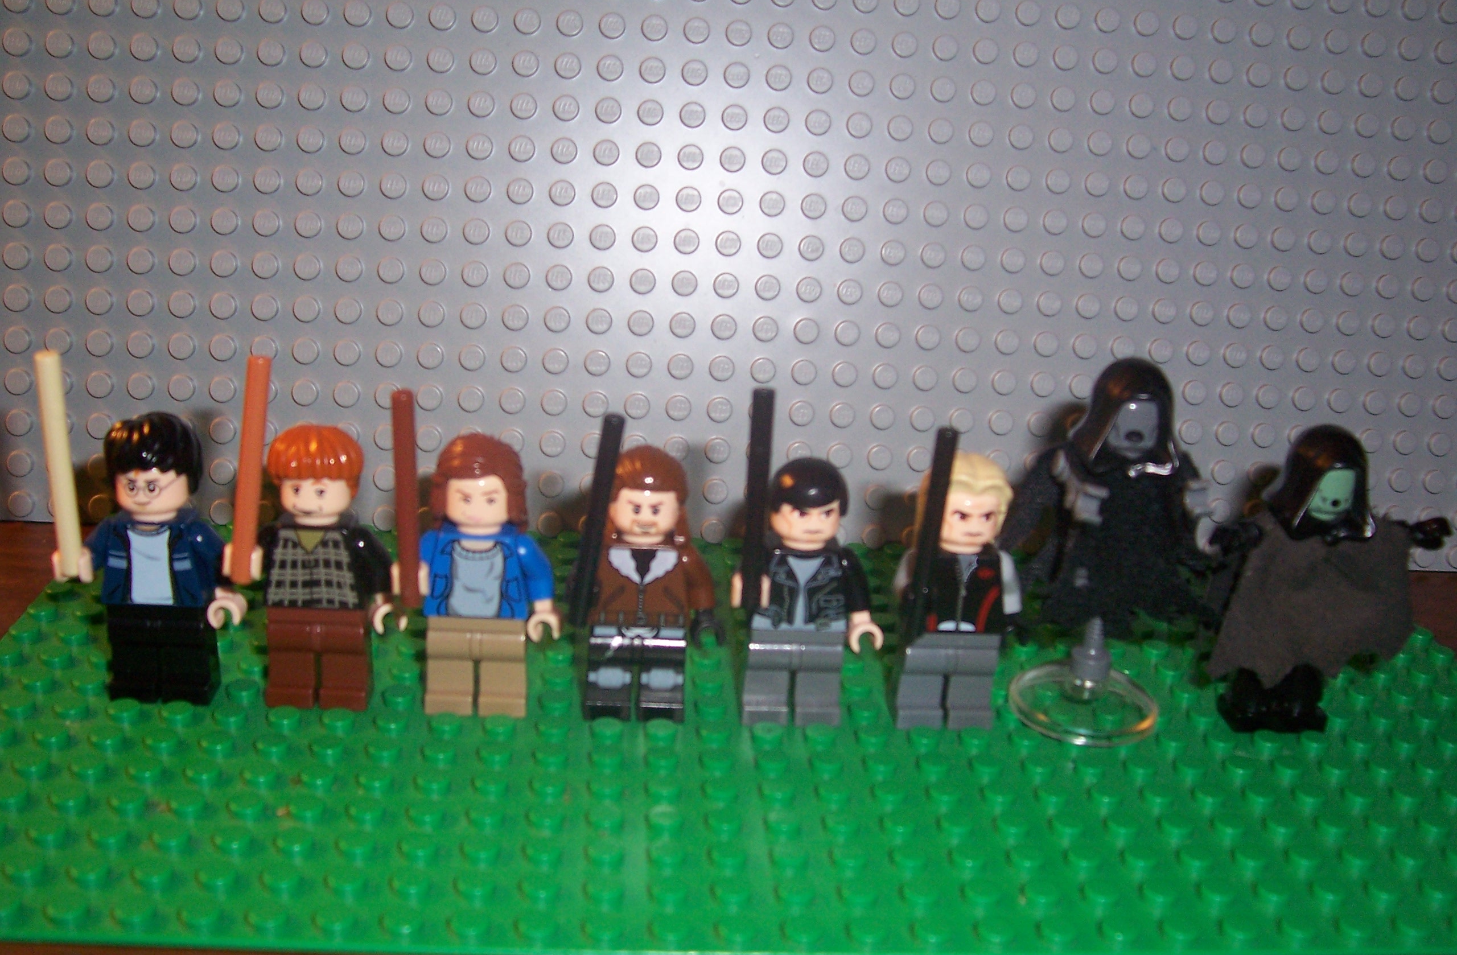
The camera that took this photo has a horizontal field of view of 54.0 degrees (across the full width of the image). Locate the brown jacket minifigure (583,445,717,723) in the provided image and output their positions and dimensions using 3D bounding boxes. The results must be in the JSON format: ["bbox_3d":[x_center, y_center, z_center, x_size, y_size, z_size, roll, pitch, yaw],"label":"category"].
[{"bbox_3d":[-0.013,0.017,0.214,0.024,0.043,0.017,2,19,-5],"label":"brown jacket minifigure"}]

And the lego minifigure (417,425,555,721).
[{"bbox_3d":[-0.037,0.016,0.212,0.024,0.043,0.017,2,19,-5],"label":"lego minifigure"}]

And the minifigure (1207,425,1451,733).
[{"bbox_3d":[0.091,0.018,0.224,0.036,0.049,0.018,2,19,-5],"label":"minifigure"}]

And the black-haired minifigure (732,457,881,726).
[{"bbox_3d":[0.011,0.018,0.216,0.024,0.042,0.017,2,19,-5],"label":"black-haired minifigure"}]

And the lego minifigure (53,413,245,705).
[{"bbox_3d":[-0.083,0.013,0.208,0.025,0.044,0.017,2,19,-5],"label":"lego minifigure"}]

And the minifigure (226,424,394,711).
[{"bbox_3d":[-0.060,0.015,0.210,0.025,0.043,0.017,2,19,-5],"label":"minifigure"}]

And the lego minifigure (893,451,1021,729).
[{"bbox_3d":[0.035,0.019,0.218,0.023,0.043,0.017,2,19,-5],"label":"lego minifigure"}]

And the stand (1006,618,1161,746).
[{"bbox_3d":[0.058,0.030,0.230,0.024,0.016,0.024,2,19,-5],"label":"stand"}]

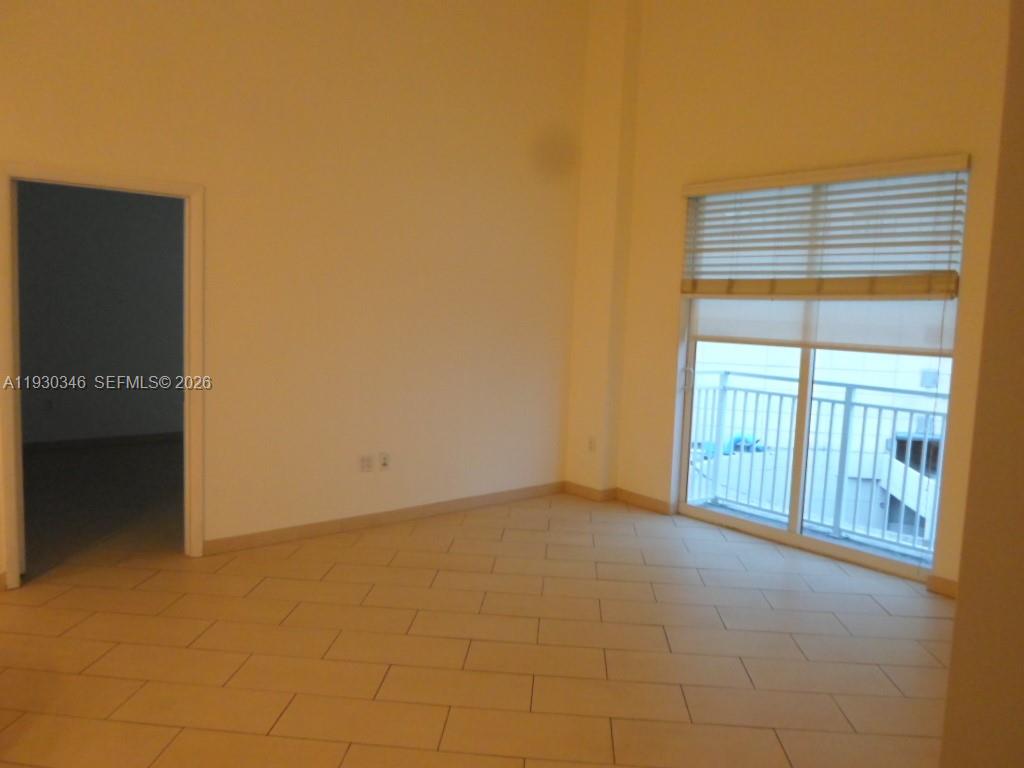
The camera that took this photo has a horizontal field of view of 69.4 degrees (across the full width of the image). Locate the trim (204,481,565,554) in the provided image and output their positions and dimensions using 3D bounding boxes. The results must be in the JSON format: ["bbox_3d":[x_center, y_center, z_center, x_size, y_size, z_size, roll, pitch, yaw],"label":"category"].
[{"bbox_3d":[-0.704,0.921,5.296,2.885,0.097,0.018,-3,8,-39],"label":"trim"}]

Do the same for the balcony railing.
[{"bbox_3d":[2.094,0.534,5.166,0.370,1.085,1.830,-3,8,-39],"label":"balcony railing"}]

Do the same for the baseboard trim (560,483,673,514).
[{"bbox_3d":[0.822,0.908,5.919,0.194,0.097,0.949,-4,8,-43],"label":"baseboard trim"}]

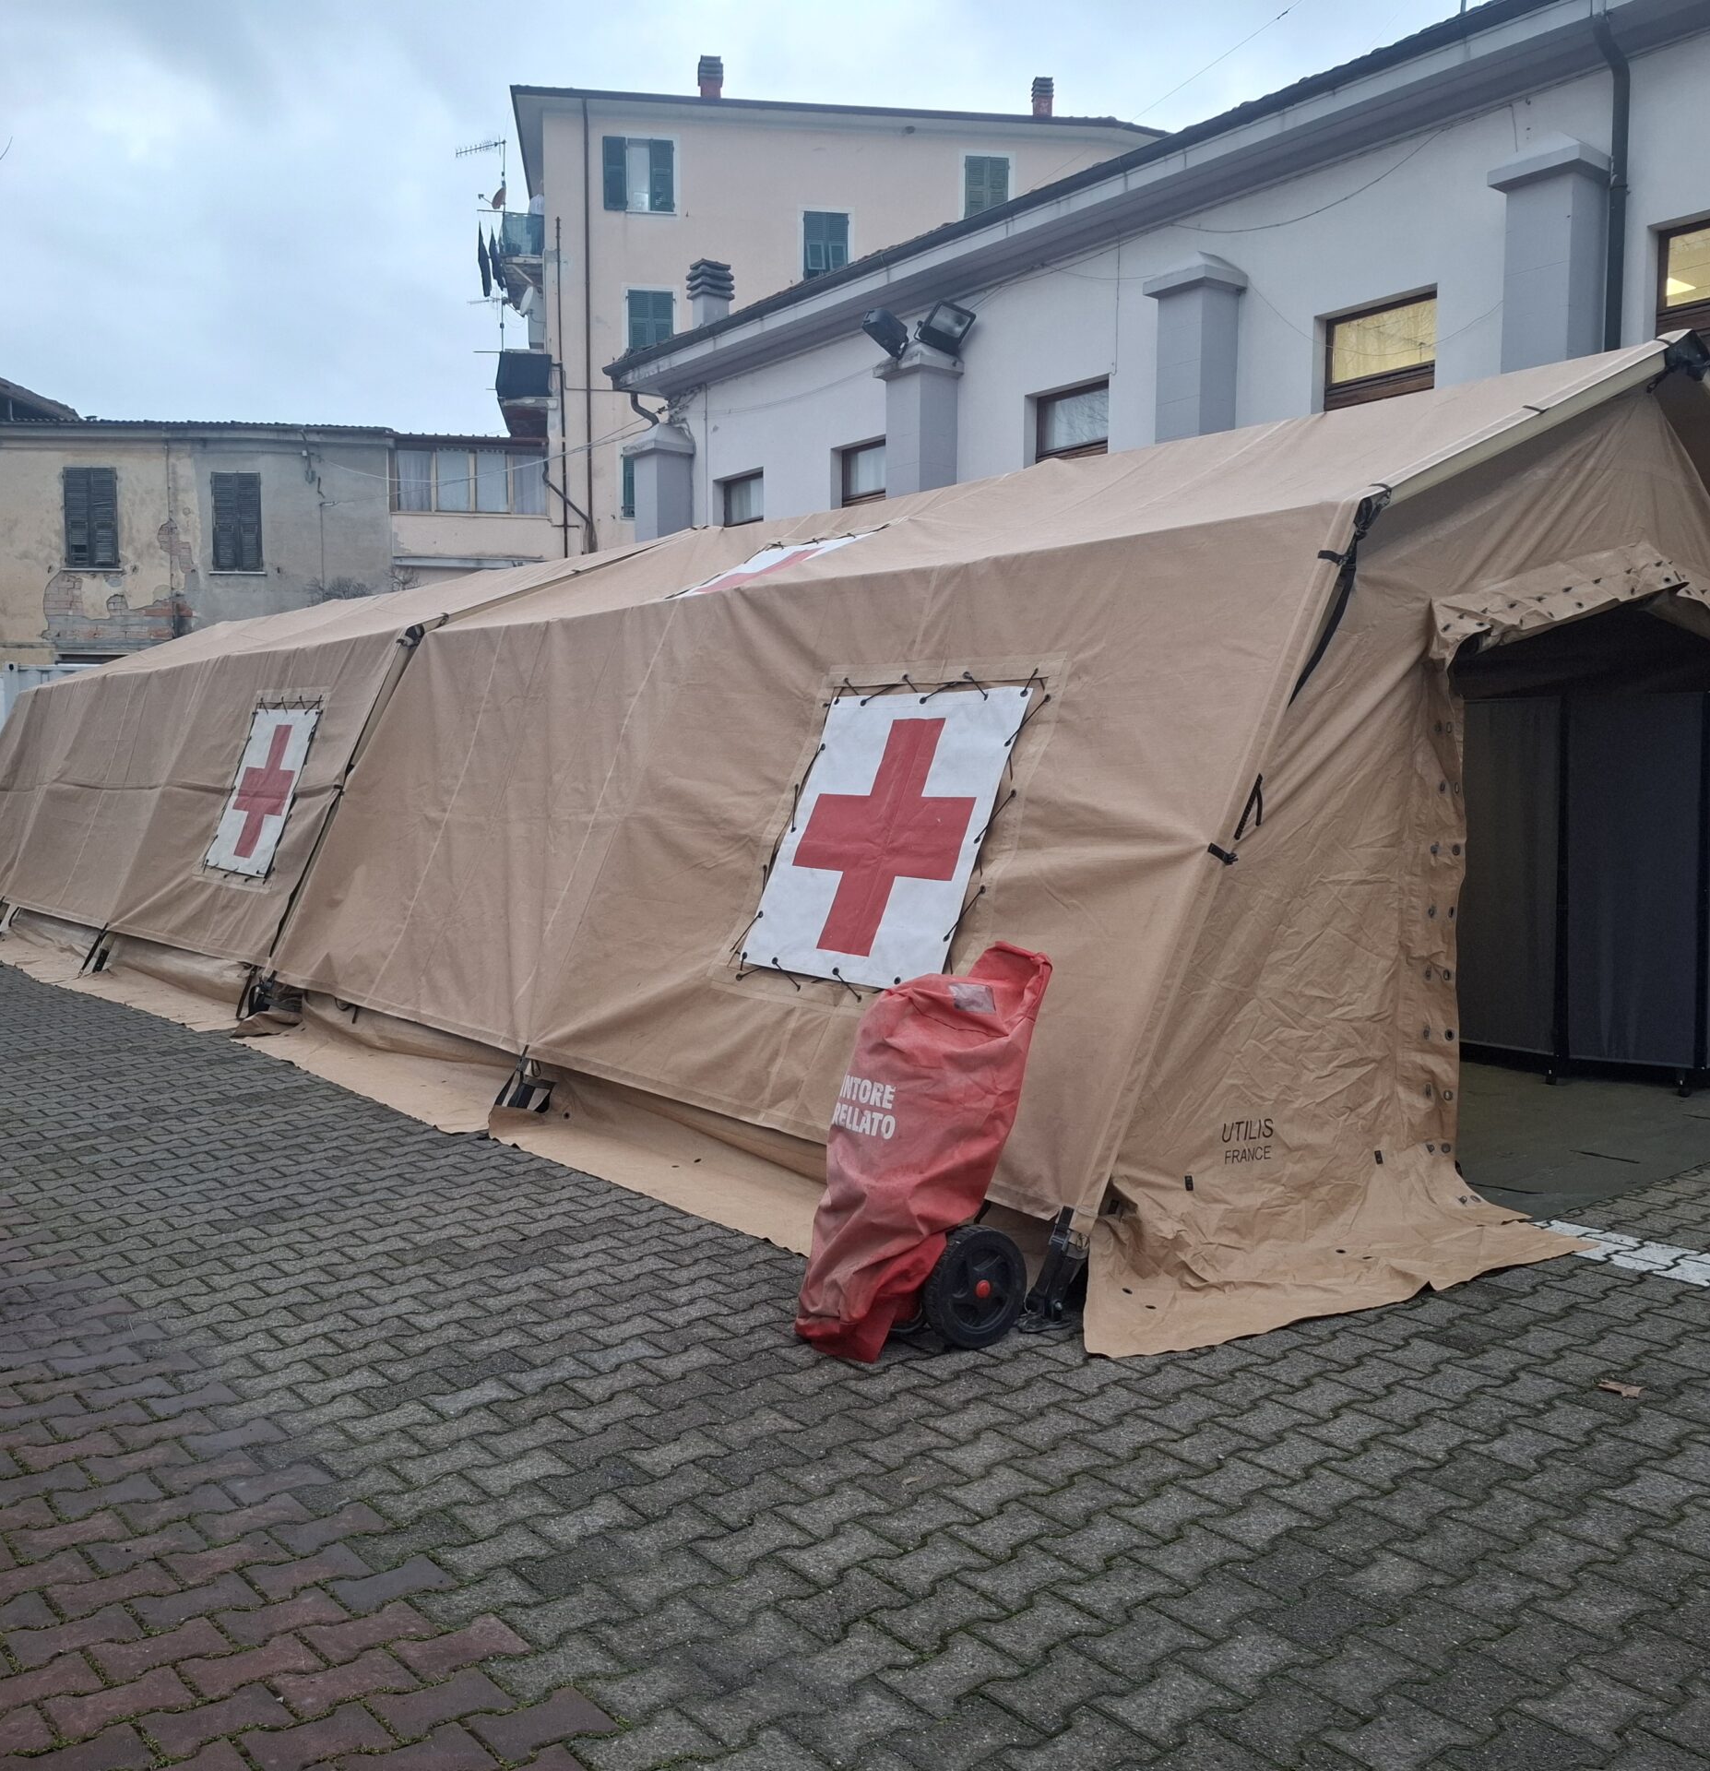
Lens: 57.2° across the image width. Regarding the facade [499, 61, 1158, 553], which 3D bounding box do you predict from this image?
[{"bbox_3d":[-0.526,-8.835,36.267,13.900,15.600,8.500,0,4,-7],"label":"facade"}]

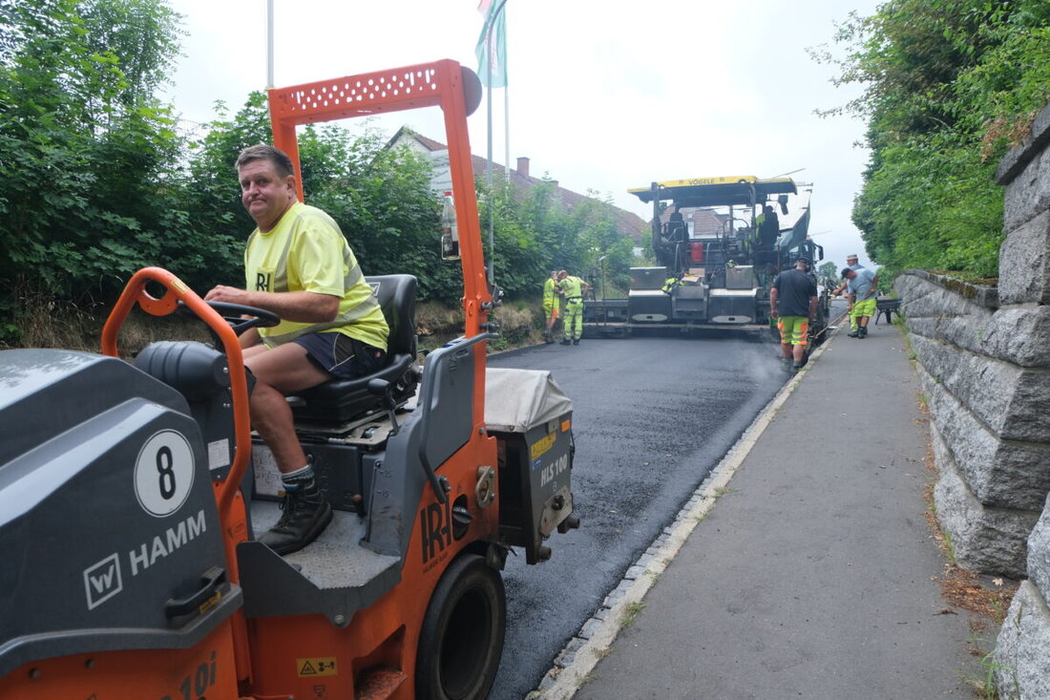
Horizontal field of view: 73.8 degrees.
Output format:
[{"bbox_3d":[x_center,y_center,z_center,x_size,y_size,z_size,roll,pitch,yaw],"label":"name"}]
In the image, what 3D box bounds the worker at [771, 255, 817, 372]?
[{"bbox_3d":[4.108,-0.555,10.700,0.680,1.725,0.420,0,2,21],"label":"worker"}]

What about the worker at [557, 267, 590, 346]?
[{"bbox_3d":[1.109,-0.988,16.100,0.620,1.687,0.480,-2,3,-34],"label":"worker"}]

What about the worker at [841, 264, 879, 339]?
[{"bbox_3d":[7.123,-1.016,14.900,0.700,1.521,0.570,-1,2,-15],"label":"worker"}]

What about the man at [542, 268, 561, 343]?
[{"bbox_3d":[0.641,-1.000,16.200,0.500,1.687,0.500,-2,3,-25],"label":"man"}]

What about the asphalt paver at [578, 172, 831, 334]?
[{"bbox_3d":[4.588,-2.383,19.035,4.500,3.900,6.300,2,5,24],"label":"asphalt paver"}]

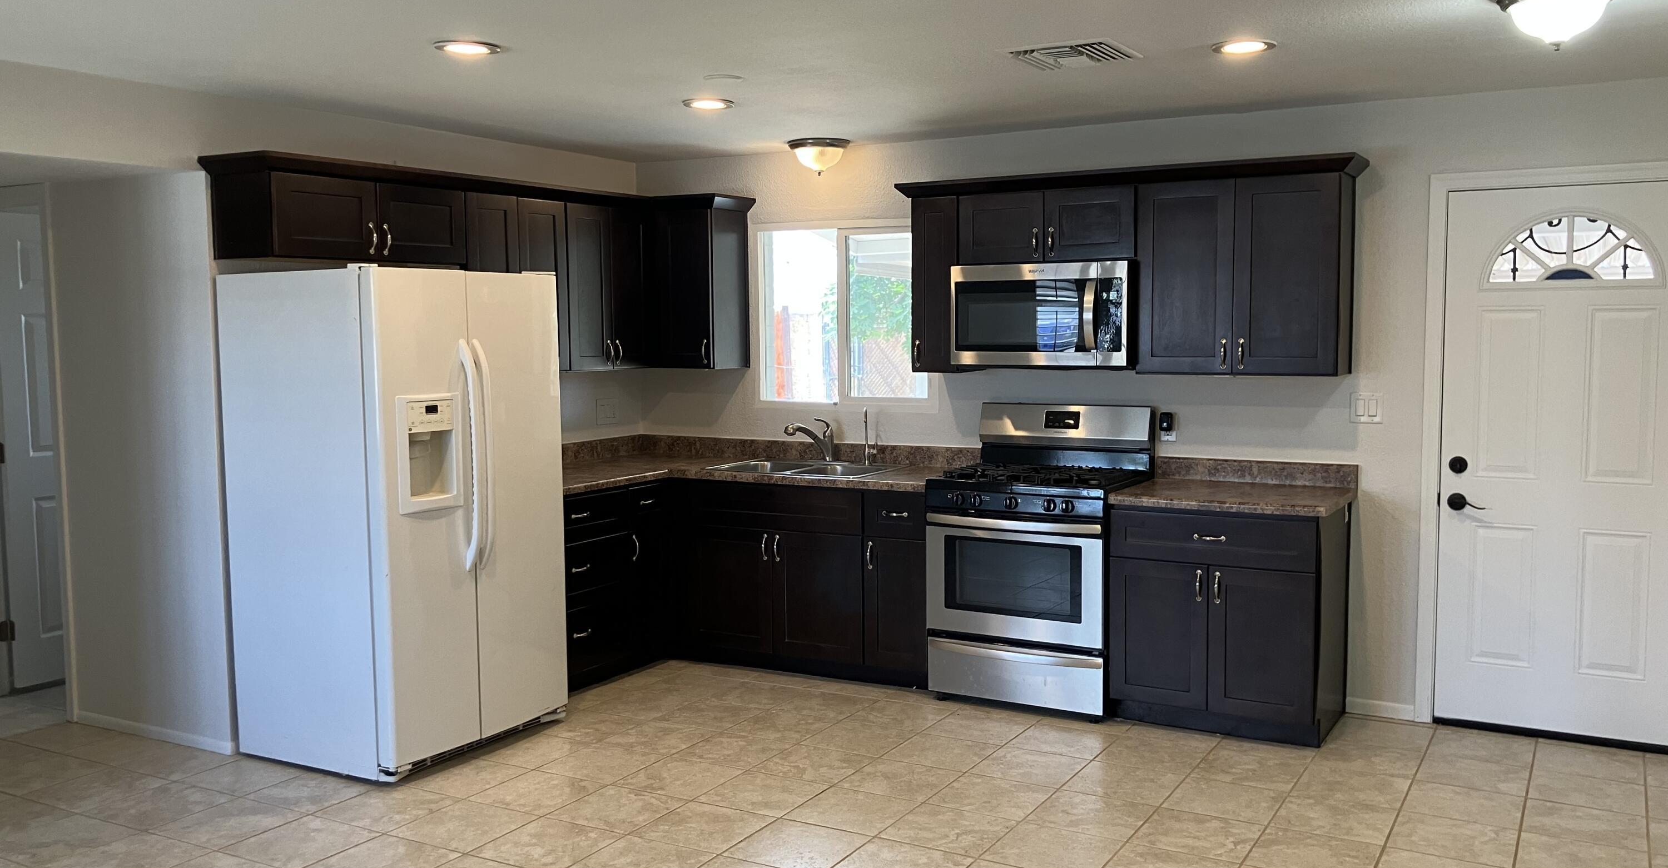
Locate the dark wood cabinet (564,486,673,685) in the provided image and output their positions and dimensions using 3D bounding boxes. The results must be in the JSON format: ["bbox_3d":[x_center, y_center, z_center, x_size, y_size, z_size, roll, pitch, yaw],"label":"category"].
[{"bbox_3d":[-1.272,0.664,6.065,0.612,0.875,0.940,2,5,30],"label":"dark wood cabinet"}]

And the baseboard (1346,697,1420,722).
[{"bbox_3d":[2.153,1.087,5.320,0.261,0.062,0.013,2,5,30],"label":"baseboard"}]

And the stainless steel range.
[{"bbox_3d":[0.862,0.500,5.612,0.762,1.208,0.683,2,5,30],"label":"stainless steel range"}]

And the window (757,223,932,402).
[{"bbox_3d":[0.047,-0.573,6.470,0.985,0.888,0.080,2,5,30],"label":"window"}]

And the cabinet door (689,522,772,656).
[{"bbox_3d":[-0.462,0.688,6.075,0.451,0.548,0.023,2,5,30],"label":"cabinet door"}]

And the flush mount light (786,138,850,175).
[{"bbox_3d":[-0.067,-1.253,6.145,0.287,0.156,0.287,-1,5,0],"label":"flush mount light"}]

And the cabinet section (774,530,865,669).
[{"bbox_3d":[-0.068,0.703,5.847,0.454,0.548,0.023,2,5,30],"label":"cabinet section"}]

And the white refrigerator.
[{"bbox_3d":[-1.637,0.286,5.161,0.855,1.785,0.906,2,5,29],"label":"white refrigerator"}]

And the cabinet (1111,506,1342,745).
[{"bbox_3d":[1.550,0.690,5.269,0.766,0.872,0.645,2,5,30],"label":"cabinet"}]

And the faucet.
[{"bbox_3d":[-0.115,0.037,6.387,0.255,0.212,0.060,-3,5,-28],"label":"faucet"}]

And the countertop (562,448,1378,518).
[{"bbox_3d":[0.149,0.186,5.559,3.548,0.133,1.550,2,5,30],"label":"countertop"}]

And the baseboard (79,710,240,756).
[{"bbox_3d":[-2.660,1.154,5.266,0.982,0.057,0.014,2,5,30],"label":"baseboard"}]

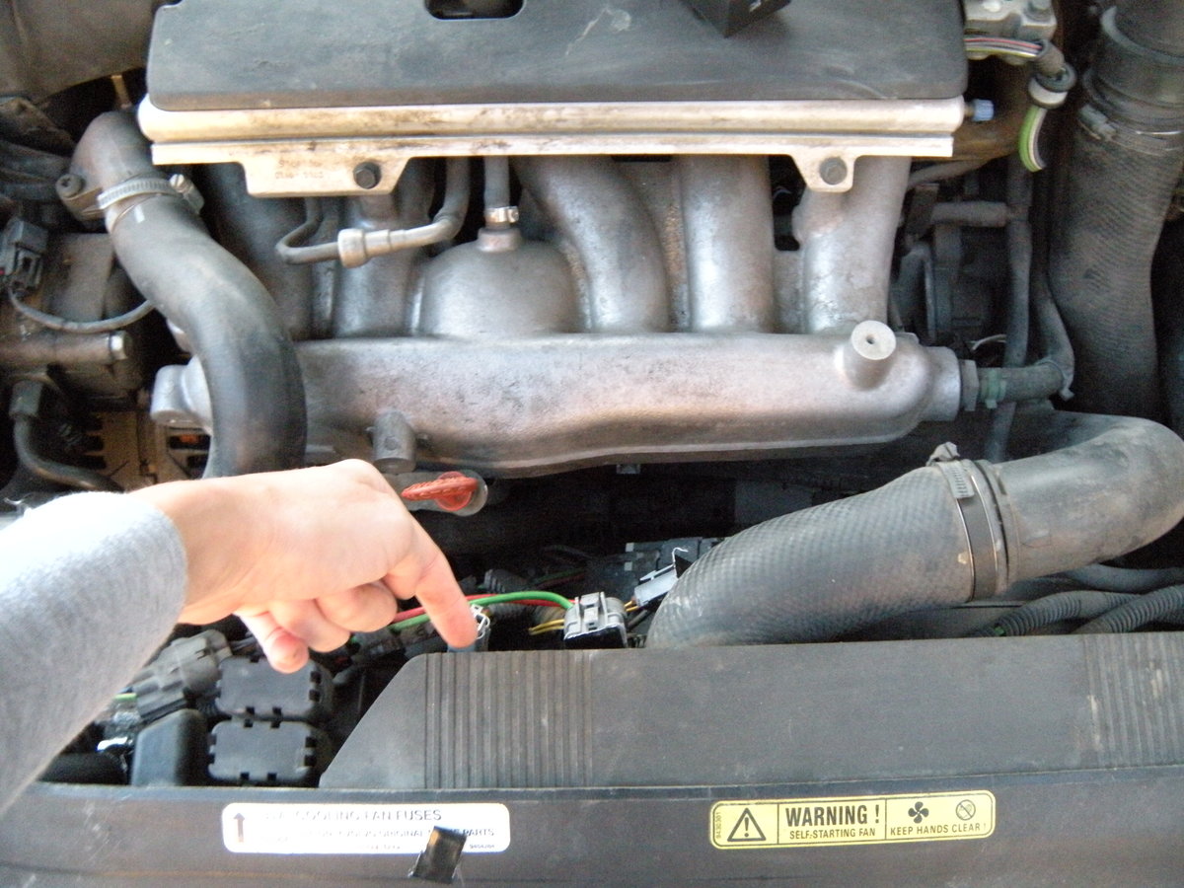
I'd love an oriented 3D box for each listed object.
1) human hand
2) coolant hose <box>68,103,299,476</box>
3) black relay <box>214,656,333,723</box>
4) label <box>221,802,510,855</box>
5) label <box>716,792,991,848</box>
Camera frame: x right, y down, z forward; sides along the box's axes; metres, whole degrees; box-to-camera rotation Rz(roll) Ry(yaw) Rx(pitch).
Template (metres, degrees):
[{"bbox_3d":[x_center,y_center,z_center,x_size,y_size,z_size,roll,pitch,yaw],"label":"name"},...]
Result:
[{"bbox_3d":[-0.133,0.055,0.555,0.157,0.075,0.092,7,67,-15],"label":"human hand"},{"bbox_3d":[-0.215,-0.077,0.650,0.105,0.080,0.215,-18,69,-7],"label":"coolant hose"},{"bbox_3d":[-0.156,0.123,0.590,0.049,0.042,0.030,0,69,0],"label":"black relay"},{"bbox_3d":[-0.105,0.180,0.560,0.134,0.001,0.024,0,70,0],"label":"label"},{"bbox_3d":[0.122,0.176,0.560,0.131,0.001,0.021,-3,70,-1],"label":"label"}]

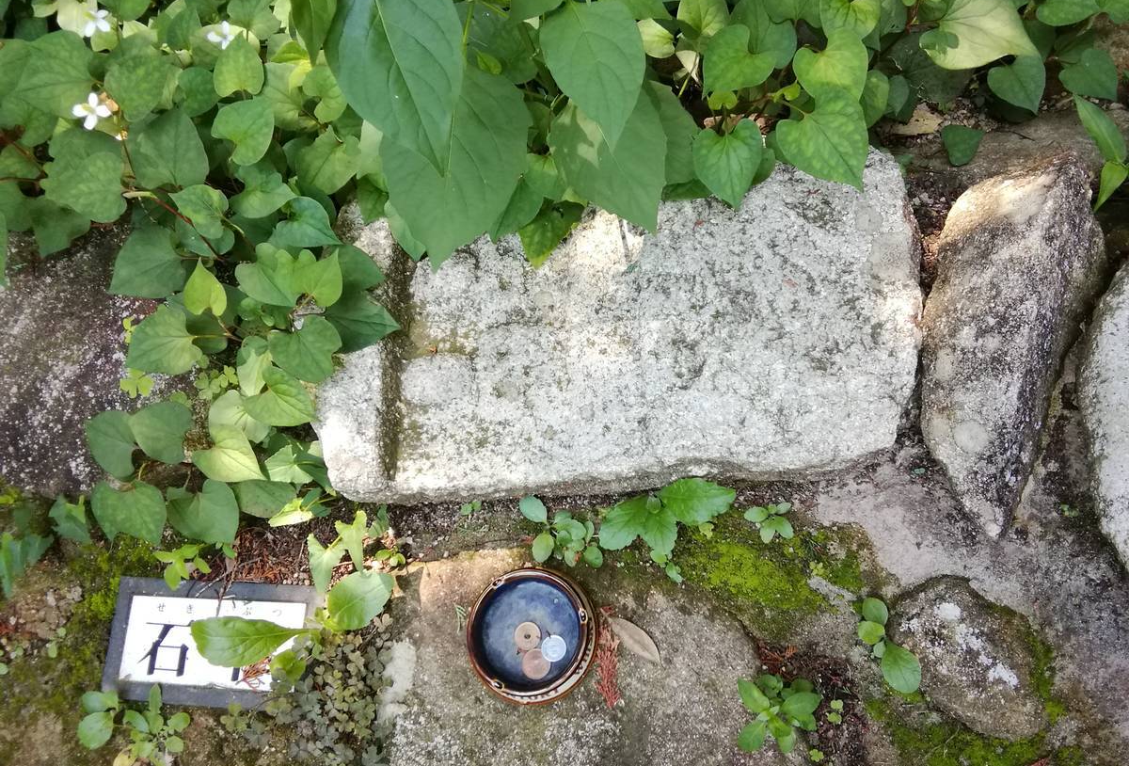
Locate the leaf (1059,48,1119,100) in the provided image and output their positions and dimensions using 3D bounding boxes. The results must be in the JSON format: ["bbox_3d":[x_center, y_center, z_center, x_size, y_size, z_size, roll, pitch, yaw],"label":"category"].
[{"bbox_3d":[0.461,-0.265,0.733,0.051,0.010,0.041,41,100,17],"label":"leaf"}]

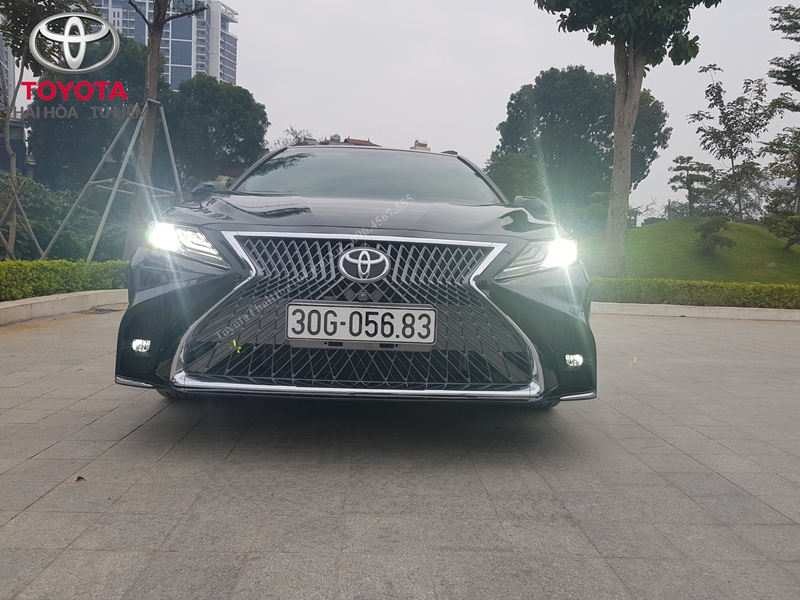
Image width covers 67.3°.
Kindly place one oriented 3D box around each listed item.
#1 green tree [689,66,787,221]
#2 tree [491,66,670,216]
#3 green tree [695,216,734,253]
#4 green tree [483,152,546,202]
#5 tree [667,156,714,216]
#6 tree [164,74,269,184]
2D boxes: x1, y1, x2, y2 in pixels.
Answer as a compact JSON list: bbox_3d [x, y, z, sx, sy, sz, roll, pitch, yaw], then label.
[{"bbox_3d":[13.199,-6.101,23.500,3.690,5.910,3.500,2,4,0],"label":"green tree"},{"bbox_3d":[10.213,-7.950,34.000,9.510,10.060,9.000,2,4,0],"label":"tree"},{"bbox_3d":[9.421,-1.992,18.000,1.180,1.130,1.100,2,4,0],"label":"green tree"},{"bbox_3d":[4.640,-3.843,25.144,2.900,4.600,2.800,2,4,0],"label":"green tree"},{"bbox_3d":[11.361,-4.419,23.500,1.690,2.360,1.600,2,4,0],"label":"tree"},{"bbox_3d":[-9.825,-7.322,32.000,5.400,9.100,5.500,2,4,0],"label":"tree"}]

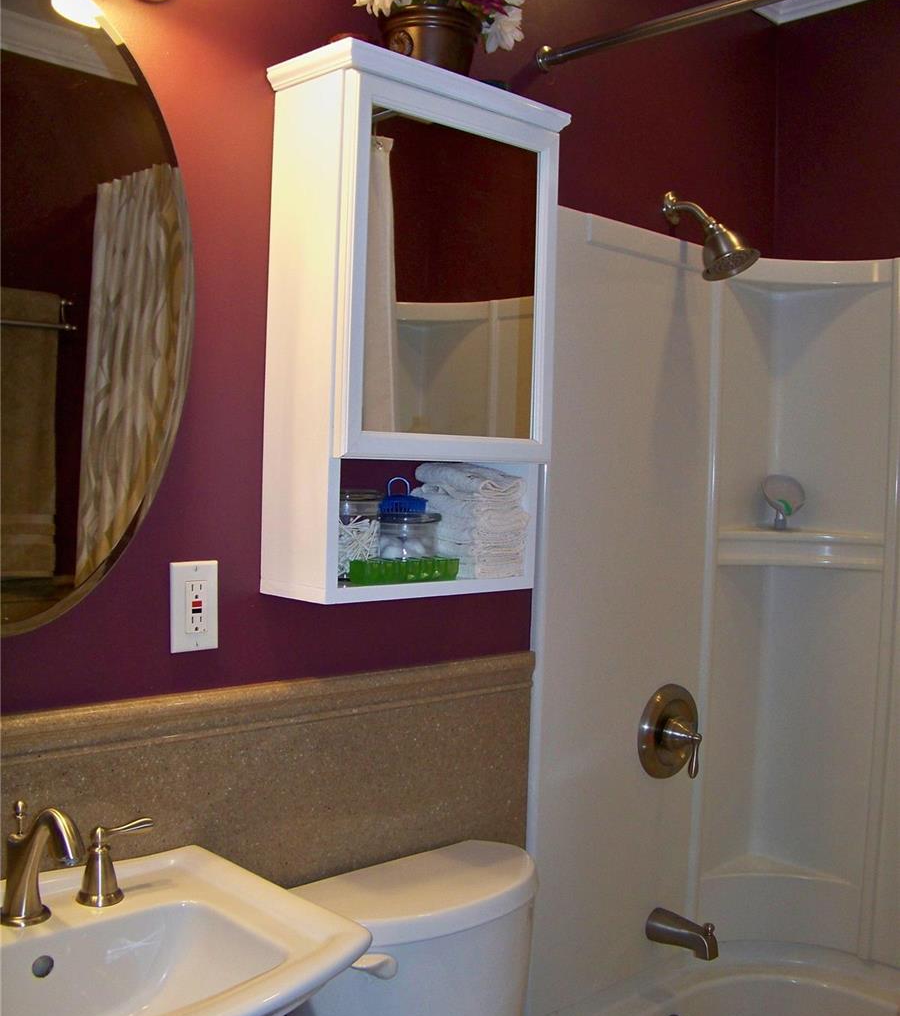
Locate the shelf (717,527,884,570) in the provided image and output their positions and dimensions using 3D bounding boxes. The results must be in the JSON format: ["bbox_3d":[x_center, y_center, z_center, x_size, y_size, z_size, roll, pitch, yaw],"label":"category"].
[{"bbox_3d":[0.693,0.081,2.298,0.308,0.075,0.157,2,2,5],"label":"shelf"}]

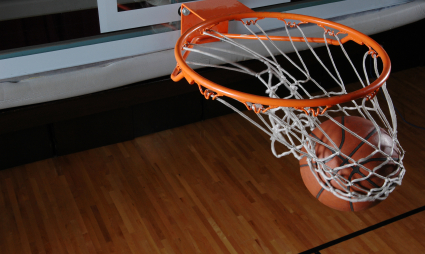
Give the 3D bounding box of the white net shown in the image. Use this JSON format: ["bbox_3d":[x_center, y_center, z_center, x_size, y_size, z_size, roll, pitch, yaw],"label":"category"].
[{"bbox_3d":[0.180,-0.017,1.313,0.500,0.353,0.495,1,32,-1],"label":"white net"}]

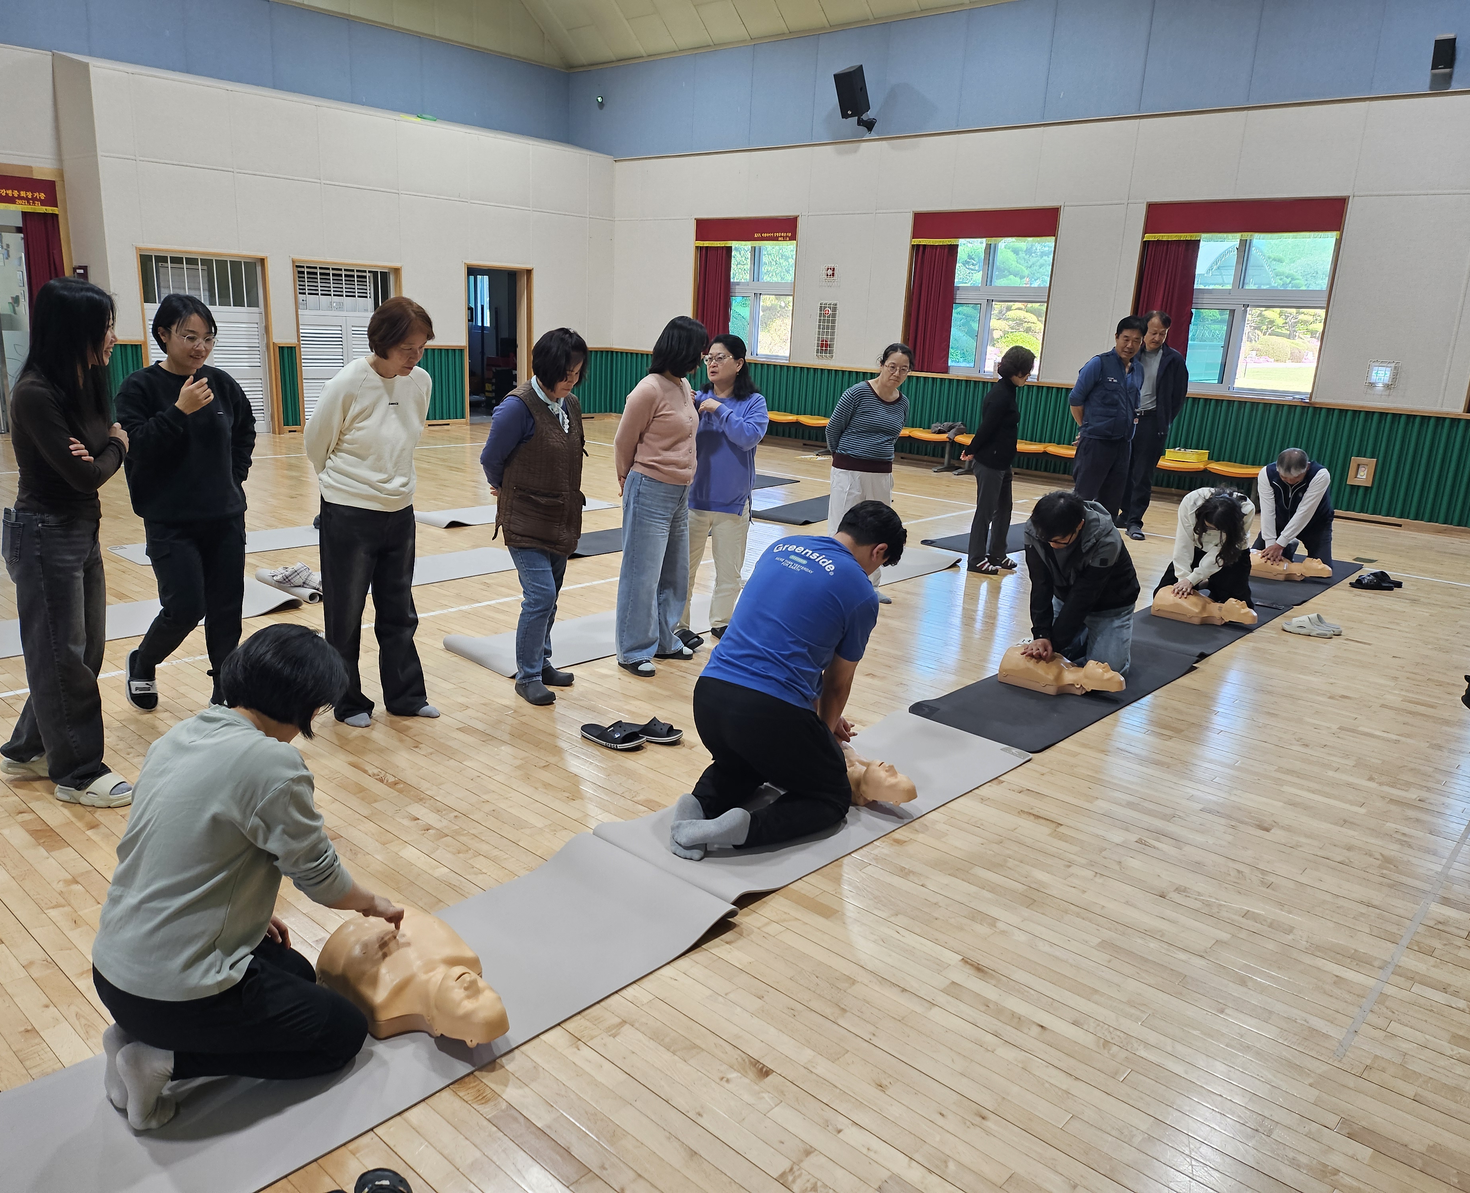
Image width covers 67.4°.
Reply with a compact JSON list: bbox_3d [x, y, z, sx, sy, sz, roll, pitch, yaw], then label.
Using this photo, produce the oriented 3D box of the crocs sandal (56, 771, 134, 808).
[{"bbox_3d":[-2.038,0.612,3.565,0.272,0.095,0.110,3,14,0],"label":"crocs sandal"}]

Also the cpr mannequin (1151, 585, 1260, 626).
[{"bbox_3d":[2.790,0.056,6.466,0.545,0.170,0.320,14,18,39],"label":"cpr mannequin"}]

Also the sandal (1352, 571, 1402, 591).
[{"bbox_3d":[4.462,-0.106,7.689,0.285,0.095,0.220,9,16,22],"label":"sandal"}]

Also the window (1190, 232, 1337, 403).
[{"bbox_3d":[4.848,-2.864,10.804,1.760,1.730,0.150,15,19,40],"label":"window"}]

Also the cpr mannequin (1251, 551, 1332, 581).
[{"bbox_3d":[3.906,-0.209,7.721,0.545,0.170,0.320,14,18,38],"label":"cpr mannequin"}]

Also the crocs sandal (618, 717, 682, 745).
[{"bbox_3d":[-0.332,0.512,4.315,0.266,0.076,0.105,6,14,11],"label":"crocs sandal"}]

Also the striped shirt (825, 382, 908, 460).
[{"bbox_3d":[0.757,-0.975,6.340,0.420,0.525,0.260,-5,16,-27],"label":"striped shirt"}]

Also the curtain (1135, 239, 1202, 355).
[{"bbox_3d":[4.330,-2.927,11.182,0.600,1.600,0.120,15,19,40],"label":"curtain"}]

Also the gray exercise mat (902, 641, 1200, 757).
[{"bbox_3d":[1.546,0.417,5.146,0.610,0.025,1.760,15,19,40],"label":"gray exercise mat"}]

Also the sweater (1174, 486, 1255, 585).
[{"bbox_3d":[2.851,-0.376,6.575,0.480,0.570,0.450,11,17,29],"label":"sweater"}]

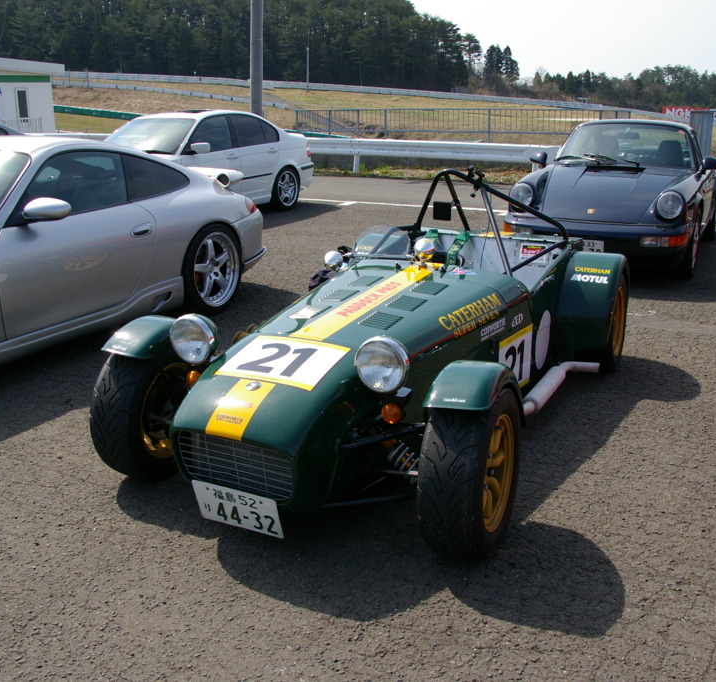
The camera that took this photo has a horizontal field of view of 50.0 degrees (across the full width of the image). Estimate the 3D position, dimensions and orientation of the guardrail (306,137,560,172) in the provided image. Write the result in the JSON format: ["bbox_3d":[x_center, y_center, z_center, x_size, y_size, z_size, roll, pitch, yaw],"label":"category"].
[{"bbox_3d":[1.387,-4.017,16.871,6.320,0.750,0.200,9,19,27],"label":"guardrail"}]

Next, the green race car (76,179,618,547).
[{"bbox_3d":[0.295,-0.194,3.703,1.600,1.100,3.090,8,18,26],"label":"green race car"}]

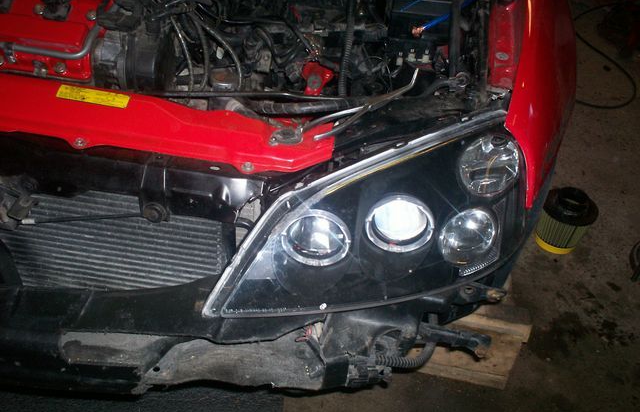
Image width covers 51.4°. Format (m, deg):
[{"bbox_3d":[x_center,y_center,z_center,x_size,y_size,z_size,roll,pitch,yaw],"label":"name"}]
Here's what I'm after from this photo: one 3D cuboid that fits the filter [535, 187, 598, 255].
[{"bbox_3d":[0.665,0.036,1.815,0.147,0.158,0.147,5,44,0],"label":"filter"}]

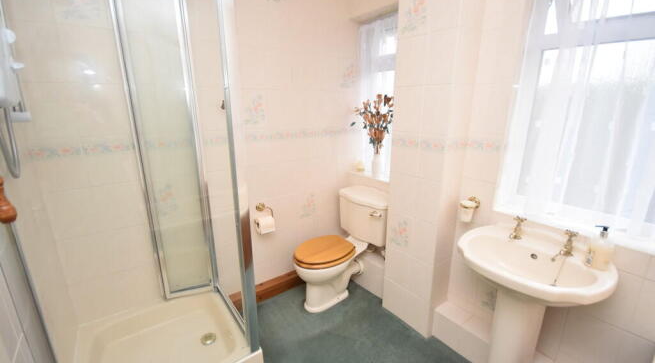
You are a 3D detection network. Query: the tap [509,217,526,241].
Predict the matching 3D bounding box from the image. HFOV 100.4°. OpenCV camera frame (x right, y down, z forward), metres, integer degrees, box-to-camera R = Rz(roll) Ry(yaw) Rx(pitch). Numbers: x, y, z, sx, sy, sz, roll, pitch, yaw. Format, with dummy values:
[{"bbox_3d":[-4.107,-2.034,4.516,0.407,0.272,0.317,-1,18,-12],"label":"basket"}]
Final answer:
[{"bbox_3d":[0.893,0.226,1.270,0.100,0.105,0.060,-11,18,-35],"label":"tap"}]

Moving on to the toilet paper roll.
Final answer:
[{"bbox_3d":[-0.440,0.308,1.950,0.105,0.112,0.112,-11,18,-35],"label":"toilet paper roll"}]

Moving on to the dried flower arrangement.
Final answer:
[{"bbox_3d":[0.379,-0.467,2.177,0.280,0.470,0.340,-11,18,-35],"label":"dried flower arrangement"}]

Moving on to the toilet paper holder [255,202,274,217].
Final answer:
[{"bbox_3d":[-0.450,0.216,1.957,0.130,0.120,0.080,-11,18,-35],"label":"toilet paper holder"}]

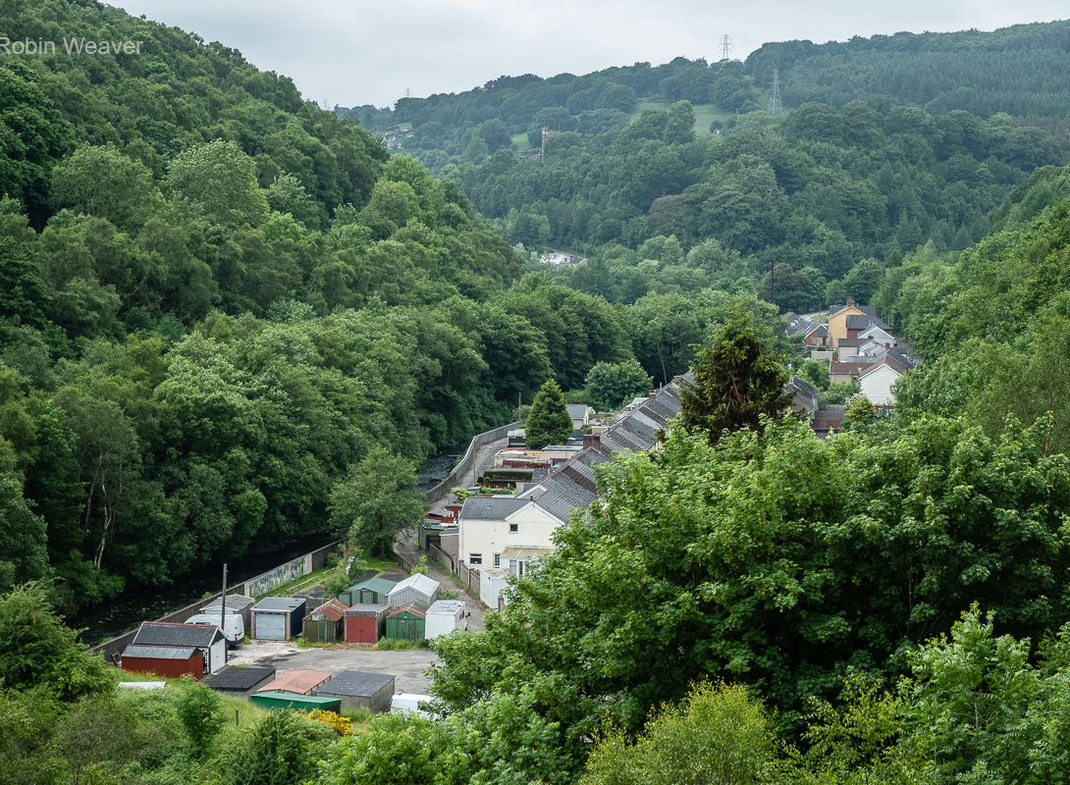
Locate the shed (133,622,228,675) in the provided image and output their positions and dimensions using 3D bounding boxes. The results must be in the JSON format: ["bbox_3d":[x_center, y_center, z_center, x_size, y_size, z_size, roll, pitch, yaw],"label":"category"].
[{"bbox_3d":[-24.855,17.842,140.380,5.750,3.050,3.600,1,7,13],"label":"shed"}]

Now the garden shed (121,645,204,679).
[{"bbox_3d":[-25.097,18.262,134.611,4.840,2.290,2.440,1,5,13],"label":"garden shed"}]

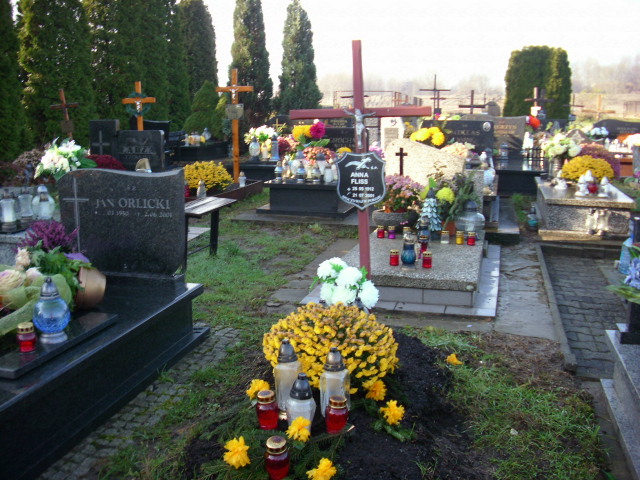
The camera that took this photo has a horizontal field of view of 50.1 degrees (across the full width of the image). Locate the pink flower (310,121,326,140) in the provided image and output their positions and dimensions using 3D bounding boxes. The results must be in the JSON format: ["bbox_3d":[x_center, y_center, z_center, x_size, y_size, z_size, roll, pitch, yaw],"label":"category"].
[{"bbox_3d":[-0.020,-1.489,9.300,0.200,0.220,0.170,3,11,15],"label":"pink flower"}]

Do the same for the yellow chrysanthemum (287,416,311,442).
[{"bbox_3d":[-0.073,0.643,2.320,0.083,0.088,0.075,0,11,0],"label":"yellow chrysanthemum"}]

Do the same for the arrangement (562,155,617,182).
[{"bbox_3d":[3.382,-0.877,8.613,0.680,0.384,0.646,3,11,14],"label":"arrangement"}]

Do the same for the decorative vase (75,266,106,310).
[{"bbox_3d":[-1.263,0.271,3.780,0.210,0.235,0.235,1,8,-41],"label":"decorative vase"}]

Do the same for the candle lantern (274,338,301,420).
[{"bbox_3d":[-0.117,0.481,2.392,0.093,0.273,0.093,3,12,15],"label":"candle lantern"}]

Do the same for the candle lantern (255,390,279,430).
[{"bbox_3d":[-0.182,0.592,2.370,0.075,0.130,0.075,0,12,0],"label":"candle lantern"}]

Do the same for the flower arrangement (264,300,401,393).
[{"bbox_3d":[0.043,0.441,2.780,0.550,0.340,0.530,3,12,14],"label":"flower arrangement"}]

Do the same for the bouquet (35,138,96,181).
[{"bbox_3d":[-2.372,-0.734,6.400,0.570,0.440,0.420,3,11,15],"label":"bouquet"}]

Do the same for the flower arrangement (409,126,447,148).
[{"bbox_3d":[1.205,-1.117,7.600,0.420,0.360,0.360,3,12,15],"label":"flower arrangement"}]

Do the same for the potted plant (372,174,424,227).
[{"bbox_3d":[0.748,-0.362,6.600,0.480,0.500,0.450,3,12,14],"label":"potted plant"}]

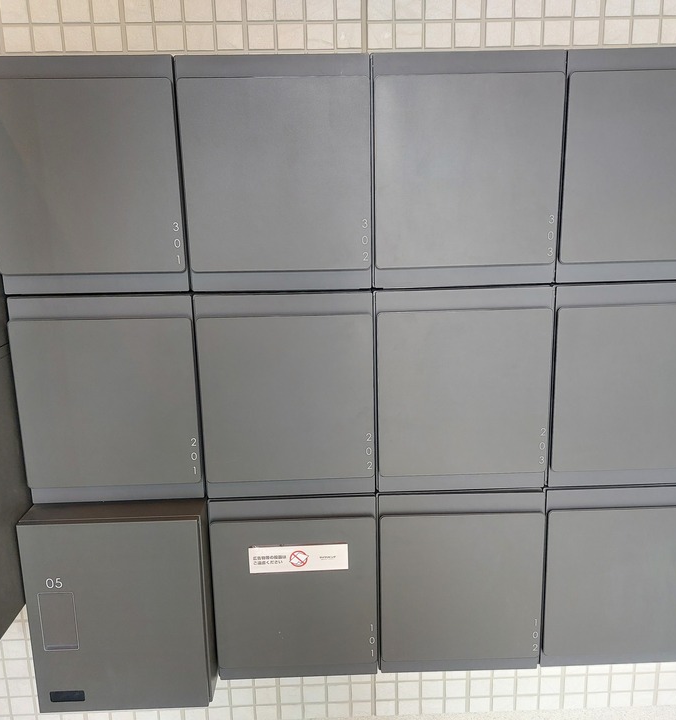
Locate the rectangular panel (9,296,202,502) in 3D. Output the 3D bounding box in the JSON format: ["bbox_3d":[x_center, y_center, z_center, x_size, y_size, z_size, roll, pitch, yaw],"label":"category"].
[{"bbox_3d":[-0.375,0.067,1.103,0.286,0.344,0.050,-2,12,-1],"label":"rectangular panel"}]

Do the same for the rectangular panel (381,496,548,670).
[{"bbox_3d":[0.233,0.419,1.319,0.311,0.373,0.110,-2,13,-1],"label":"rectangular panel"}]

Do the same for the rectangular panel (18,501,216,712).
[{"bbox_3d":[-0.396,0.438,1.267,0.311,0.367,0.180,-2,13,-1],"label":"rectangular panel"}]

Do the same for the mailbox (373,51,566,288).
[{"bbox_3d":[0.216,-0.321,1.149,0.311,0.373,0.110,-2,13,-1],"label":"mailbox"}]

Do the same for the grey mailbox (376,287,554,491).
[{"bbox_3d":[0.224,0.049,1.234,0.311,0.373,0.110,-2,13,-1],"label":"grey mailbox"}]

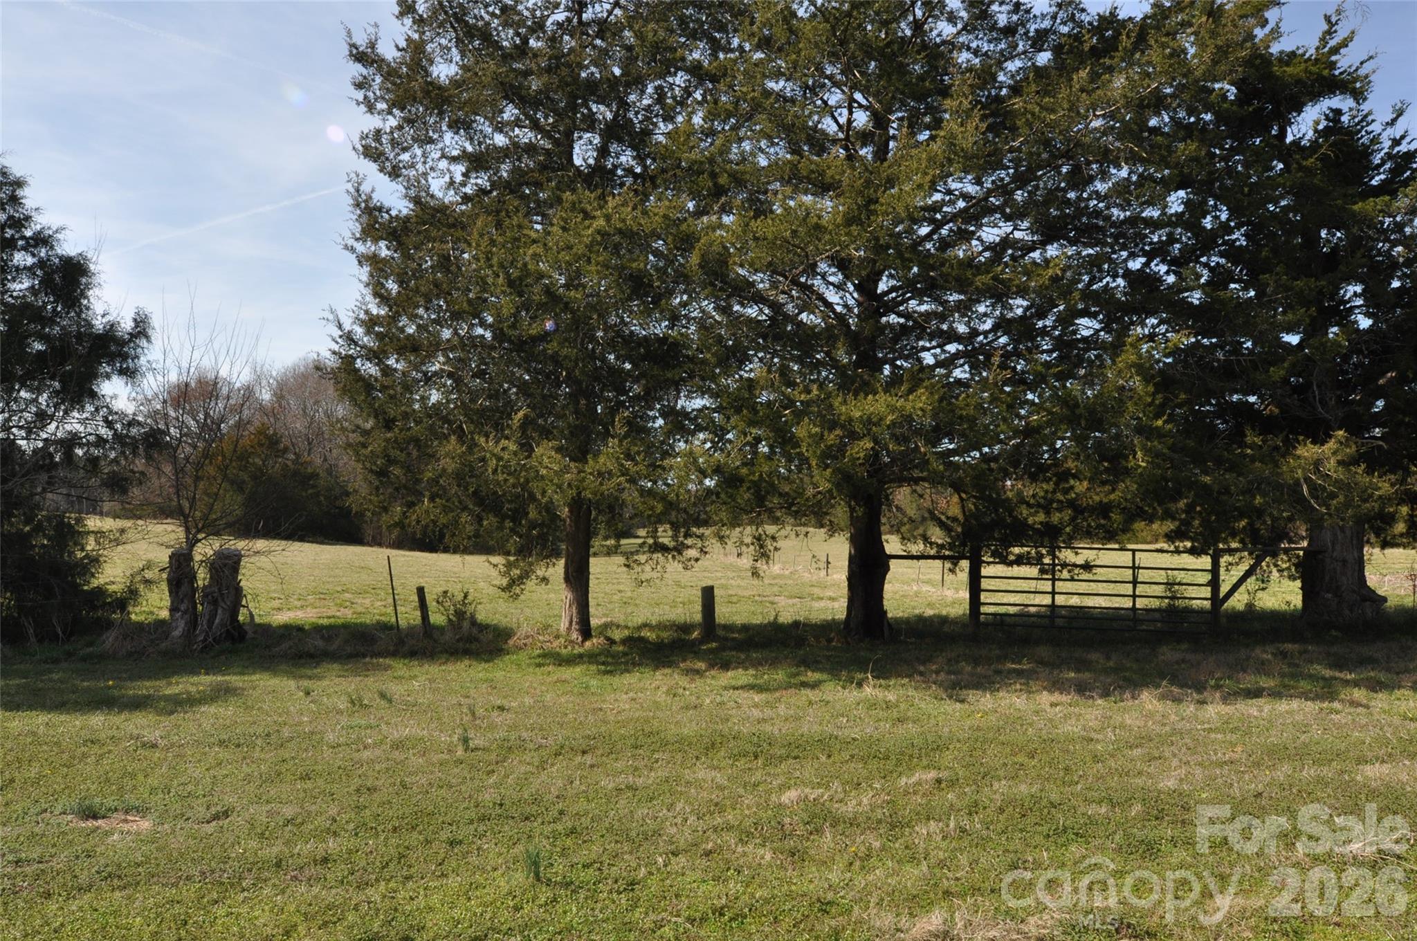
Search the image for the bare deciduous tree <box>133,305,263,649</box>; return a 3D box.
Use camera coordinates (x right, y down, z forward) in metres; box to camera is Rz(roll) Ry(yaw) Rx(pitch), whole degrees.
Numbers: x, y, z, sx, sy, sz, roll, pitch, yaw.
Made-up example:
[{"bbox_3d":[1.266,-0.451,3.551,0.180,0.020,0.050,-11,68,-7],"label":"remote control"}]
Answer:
[{"bbox_3d":[-7.500,0.020,12.150,2.000,5.050,1.900,0,-4,0],"label":"bare deciduous tree"}]

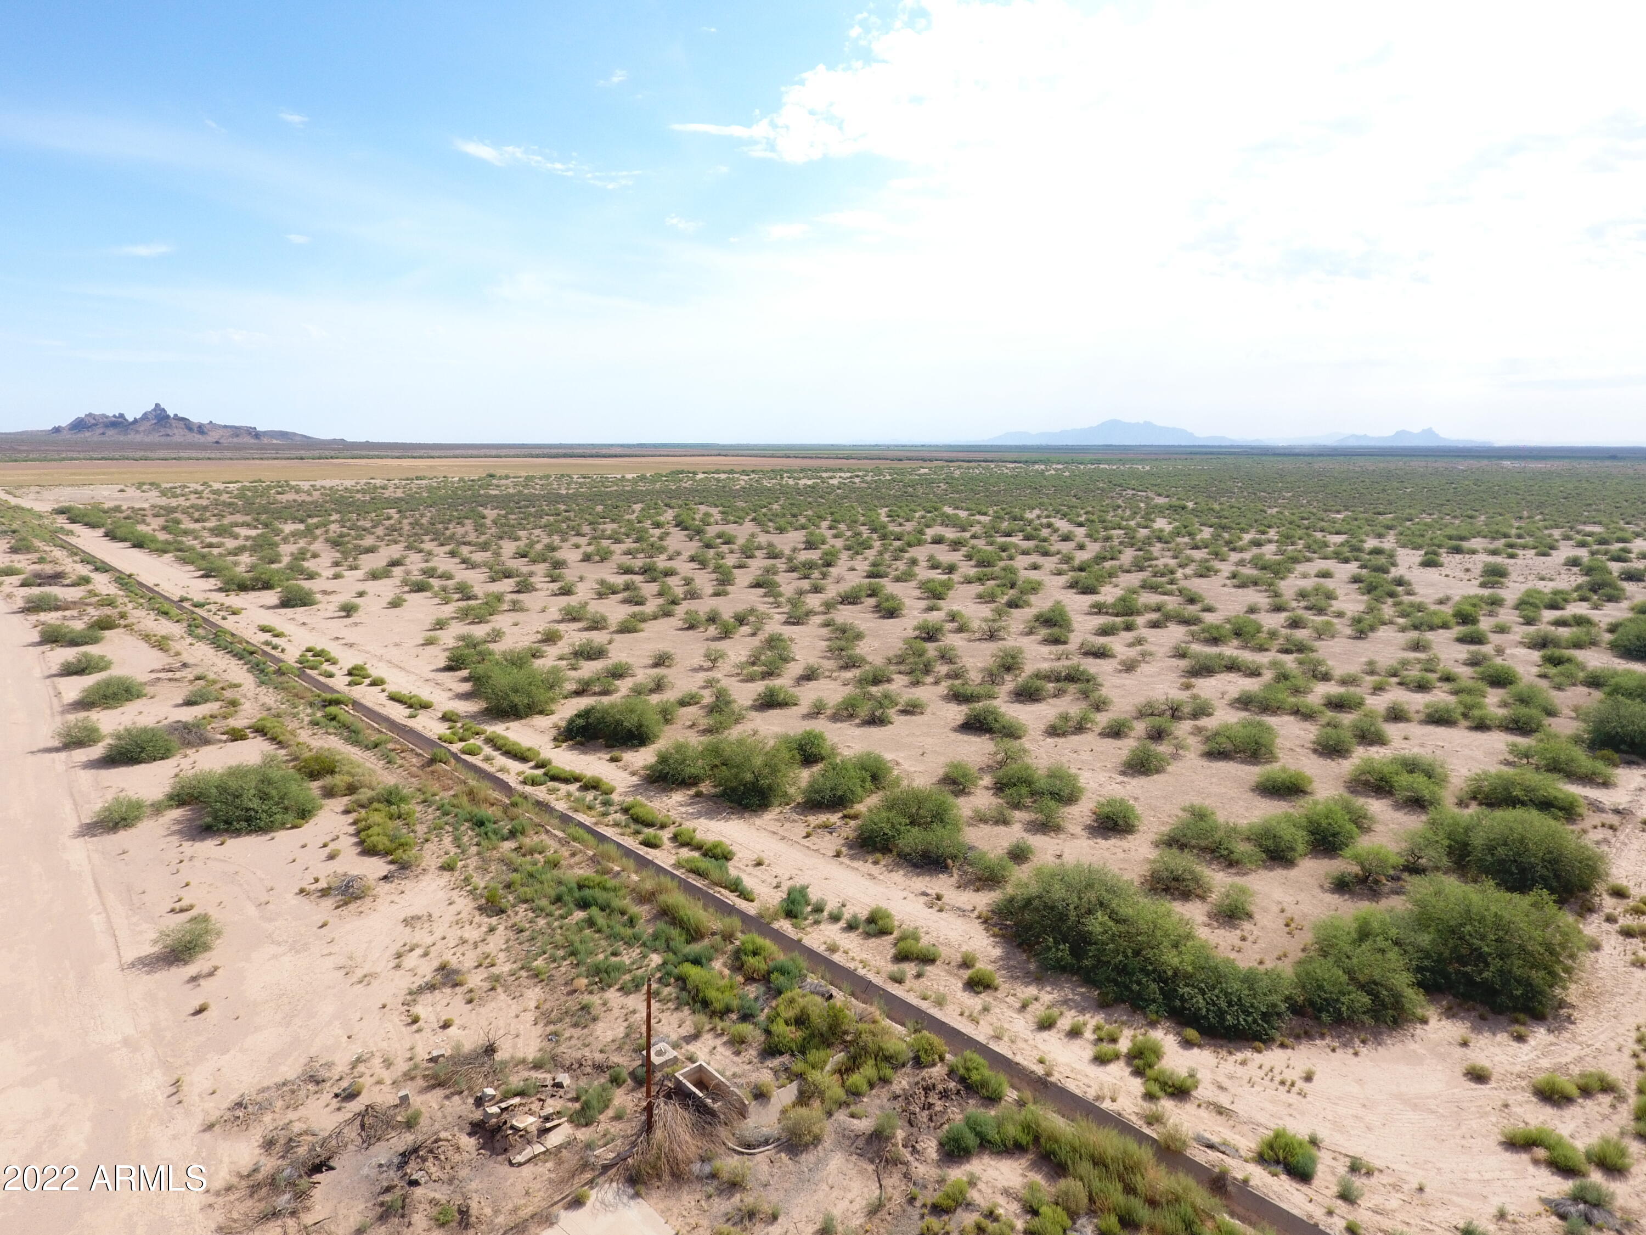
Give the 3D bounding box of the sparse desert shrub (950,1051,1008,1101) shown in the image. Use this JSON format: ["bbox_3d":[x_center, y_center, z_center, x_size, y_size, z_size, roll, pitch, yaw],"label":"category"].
[{"bbox_3d":[3.942,11.523,24.078,0.912,0.749,1.823,-8,13,-38],"label":"sparse desert shrub"}]

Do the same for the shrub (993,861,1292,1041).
[{"bbox_3d":[10.511,10.857,32.718,4.789,3.922,10.643,-10,15,-44],"label":"shrub"}]

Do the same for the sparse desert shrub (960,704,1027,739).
[{"bbox_3d":[11.021,6.572,61.659,4.541,1.937,2.725,7,13,34],"label":"sparse desert shrub"}]

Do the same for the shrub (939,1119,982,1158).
[{"bbox_3d":[3.649,13.809,25.333,1.086,0.735,0.869,2,11,9],"label":"shrub"}]

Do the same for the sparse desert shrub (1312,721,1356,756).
[{"bbox_3d":[27.020,6.332,50.138,2.033,1.743,1.728,6,12,29],"label":"sparse desert shrub"}]

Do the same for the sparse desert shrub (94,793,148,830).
[{"bbox_3d":[-29.903,8.182,40.466,1.855,1.376,1.577,-8,13,-37],"label":"sparse desert shrub"}]

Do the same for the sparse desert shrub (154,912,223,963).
[{"bbox_3d":[-23.284,11.627,34.898,2.125,1.436,1.870,-7,13,-35],"label":"sparse desert shrub"}]

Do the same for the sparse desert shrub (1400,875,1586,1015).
[{"bbox_3d":[19.805,9.455,28.250,4.544,3.380,3.862,8,13,37],"label":"sparse desert shrub"}]

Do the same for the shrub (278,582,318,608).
[{"bbox_3d":[-60.071,-2.672,108.869,4.003,2.738,3.523,-6,12,-29],"label":"shrub"}]

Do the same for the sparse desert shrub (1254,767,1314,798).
[{"bbox_3d":[21.627,7.612,44.628,2.507,1.172,1.880,5,11,27],"label":"sparse desert shrub"}]

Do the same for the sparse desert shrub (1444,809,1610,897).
[{"bbox_3d":[30.269,9.893,40.981,5.589,2.953,4.918,8,13,37],"label":"sparse desert shrub"}]

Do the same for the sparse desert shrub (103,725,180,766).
[{"bbox_3d":[-40.379,7.399,56.367,3.671,1.932,3.230,-7,13,-36],"label":"sparse desert shrub"}]

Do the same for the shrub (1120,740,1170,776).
[{"bbox_3d":[18.599,7.966,54.801,2.743,1.706,2.414,4,11,19],"label":"shrub"}]

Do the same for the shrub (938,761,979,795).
[{"bbox_3d":[7.424,8.551,51.788,2.290,1.577,2.015,2,10,8],"label":"shrub"}]

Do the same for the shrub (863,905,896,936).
[{"bbox_3d":[1.871,10.071,31.804,1.117,0.846,1.061,1,10,4],"label":"shrub"}]

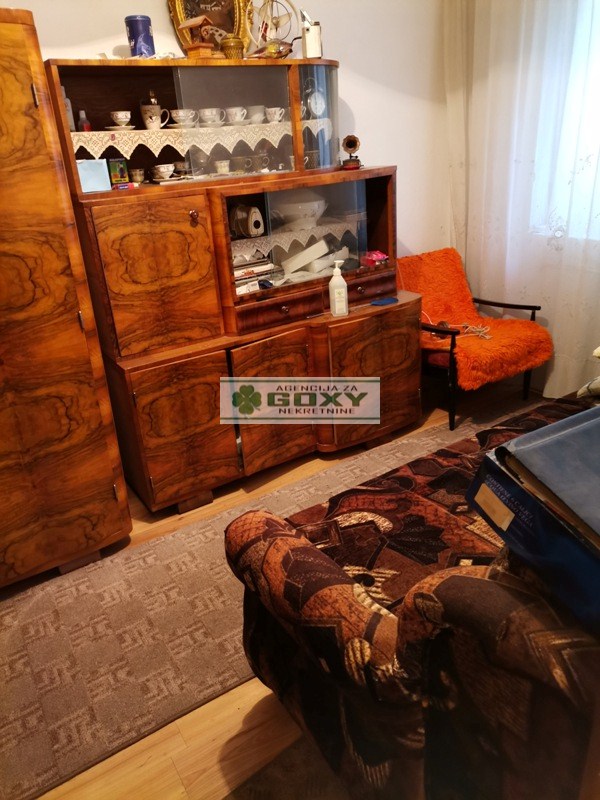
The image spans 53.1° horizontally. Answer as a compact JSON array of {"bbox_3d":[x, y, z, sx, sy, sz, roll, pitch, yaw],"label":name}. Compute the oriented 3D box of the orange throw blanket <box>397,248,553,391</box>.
[{"bbox_3d":[0.871,-0.482,3.260,0.646,0.563,0.716,-17,25,-28],"label":"orange throw blanket"}]

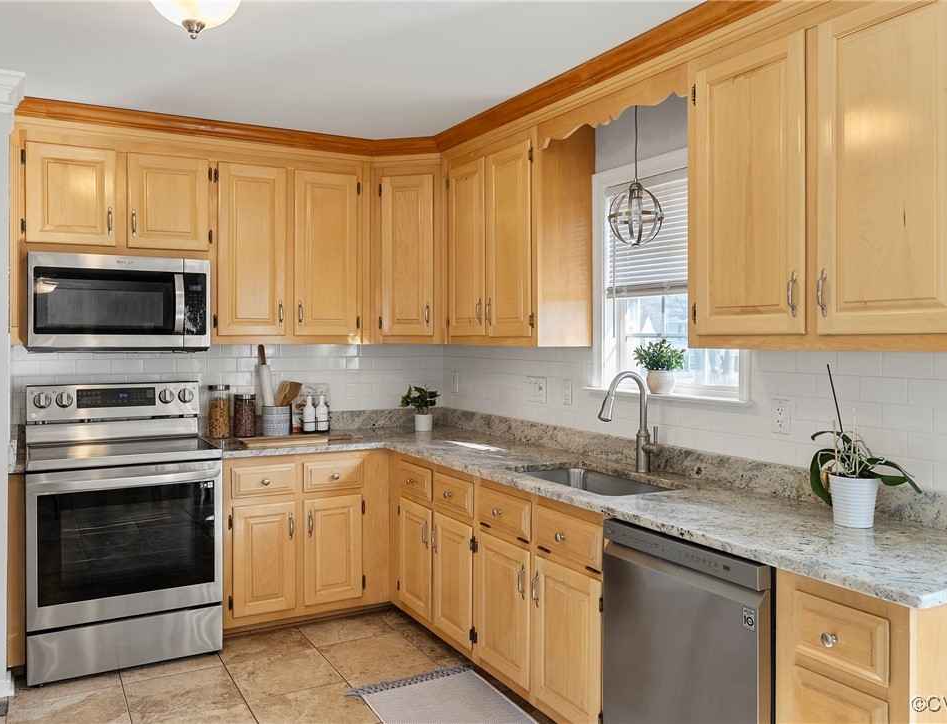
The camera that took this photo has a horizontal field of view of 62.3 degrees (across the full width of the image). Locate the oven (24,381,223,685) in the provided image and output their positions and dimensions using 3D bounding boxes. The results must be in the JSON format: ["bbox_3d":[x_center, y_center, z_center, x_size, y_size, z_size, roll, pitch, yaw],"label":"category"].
[{"bbox_3d":[-1.607,0.710,3.597,0.762,1.194,0.695,-1,2,-29],"label":"oven"}]

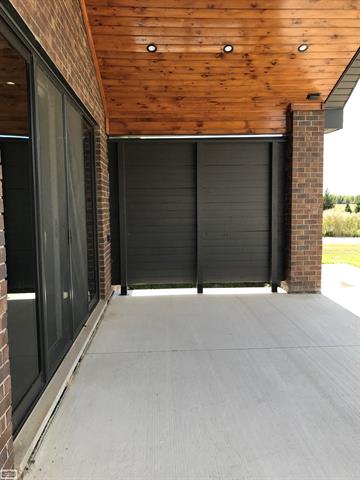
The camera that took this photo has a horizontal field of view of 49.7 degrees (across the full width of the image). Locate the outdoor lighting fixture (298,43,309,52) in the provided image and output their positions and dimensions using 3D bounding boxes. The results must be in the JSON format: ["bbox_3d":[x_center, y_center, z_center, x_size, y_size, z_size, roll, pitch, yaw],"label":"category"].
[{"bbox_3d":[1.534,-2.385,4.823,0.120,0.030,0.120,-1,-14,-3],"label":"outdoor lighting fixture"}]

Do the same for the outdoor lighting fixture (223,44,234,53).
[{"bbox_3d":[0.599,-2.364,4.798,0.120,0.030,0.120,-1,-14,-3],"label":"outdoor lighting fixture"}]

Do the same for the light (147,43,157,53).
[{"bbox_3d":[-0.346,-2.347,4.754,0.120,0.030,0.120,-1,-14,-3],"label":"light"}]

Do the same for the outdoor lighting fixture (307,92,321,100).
[{"bbox_3d":[1.990,-2.136,5.780,0.190,0.080,0.110,-1,5,-3],"label":"outdoor lighting fixture"}]

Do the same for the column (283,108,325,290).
[{"bbox_3d":[1.968,-0.637,6.279,0.486,2.939,0.486,-1,5,-3],"label":"column"}]

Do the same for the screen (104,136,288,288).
[{"bbox_3d":[0.312,-0.364,6.186,2.836,2.449,0.130,-1,5,-3],"label":"screen"}]

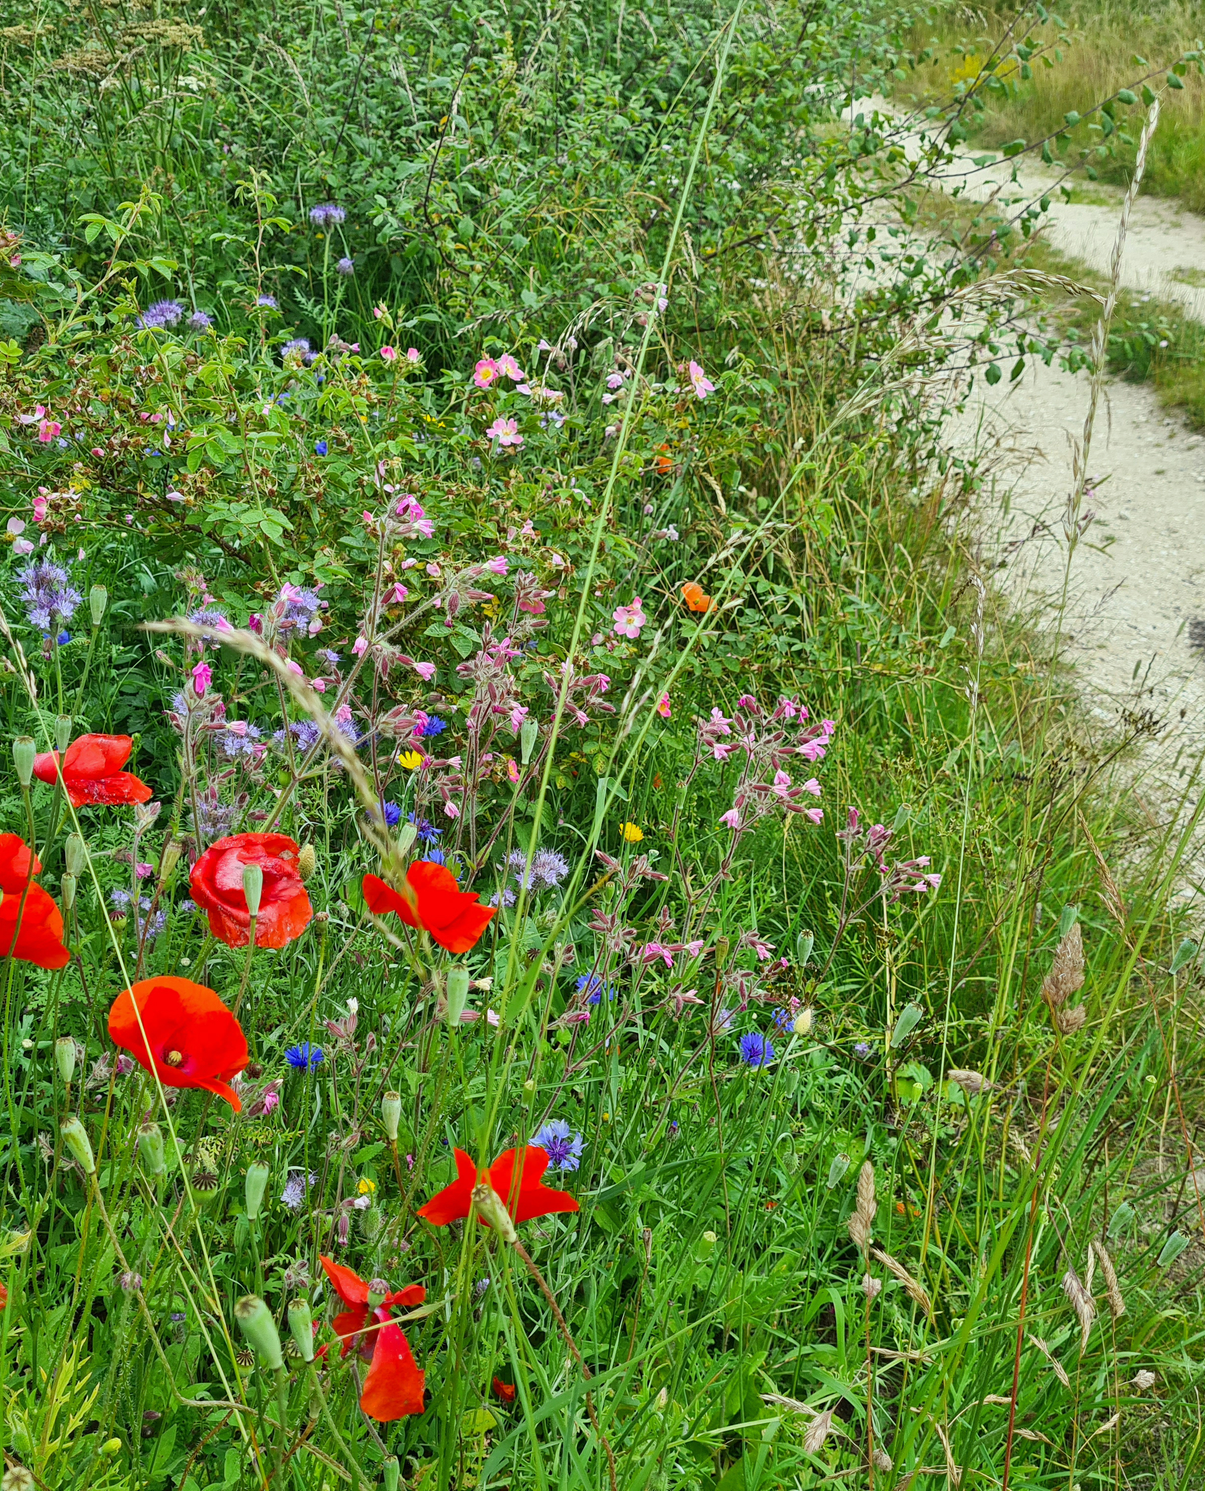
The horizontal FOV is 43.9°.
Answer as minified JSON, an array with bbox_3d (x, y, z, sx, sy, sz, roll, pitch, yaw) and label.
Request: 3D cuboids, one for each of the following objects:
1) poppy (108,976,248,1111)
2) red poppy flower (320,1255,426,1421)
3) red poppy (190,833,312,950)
[{"bbox_3d":[-0.230,0.162,0.810,0.076,0.058,0.075,-10,51,-17],"label":"poppy"},{"bbox_3d":[-0.106,0.274,0.690,0.052,0.062,0.080,-6,41,-11],"label":"red poppy flower"},{"bbox_3d":[-0.224,0.093,0.950,0.077,0.058,0.077,-8,49,-14],"label":"red poppy"}]

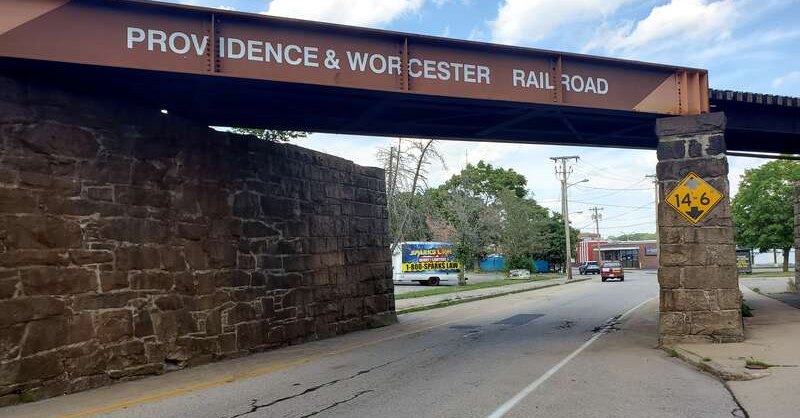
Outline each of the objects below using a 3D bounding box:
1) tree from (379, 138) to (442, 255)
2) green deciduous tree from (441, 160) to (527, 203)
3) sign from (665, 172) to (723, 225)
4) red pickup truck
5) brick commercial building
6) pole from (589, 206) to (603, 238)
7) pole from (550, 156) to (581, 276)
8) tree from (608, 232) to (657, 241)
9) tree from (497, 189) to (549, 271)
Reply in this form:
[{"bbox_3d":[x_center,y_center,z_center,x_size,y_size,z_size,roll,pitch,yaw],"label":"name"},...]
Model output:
[{"bbox_3d":[0.650,-0.202,40.484,5.200,11.000,5.000,-1,-5,1],"label":"tree"},{"bbox_3d":[11.098,1.147,82.669,13.000,15.200,12.500,-2,-5,8],"label":"green deciduous tree"},{"bbox_3d":[5.936,-0.208,12.130,1.077,1.077,0.030,-5,-8,35],"label":"sign"},{"bbox_3d":[17.743,5.184,50.171,1.760,1.620,4.850,-3,-5,19],"label":"red pickup truck"},{"bbox_3d":[38.789,7.372,95.757,12.000,4.500,17.000,4,-7,-44],"label":"brick commercial building"},{"bbox_3d":[32.955,4.730,99.466,2.440,10.600,0.500,-2,-5,9],"label":"pole"},{"bbox_3d":[14.329,0.733,51.262,2.440,10.500,0.400,-2,-5,12],"label":"pole"},{"bbox_3d":[71.480,12.115,185.418,15.000,9.500,11.000,-3,-5,21],"label":"tree"},{"bbox_3d":[15.225,2.894,74.449,6.600,10.200,6.400,-2,-5,12],"label":"tree"}]

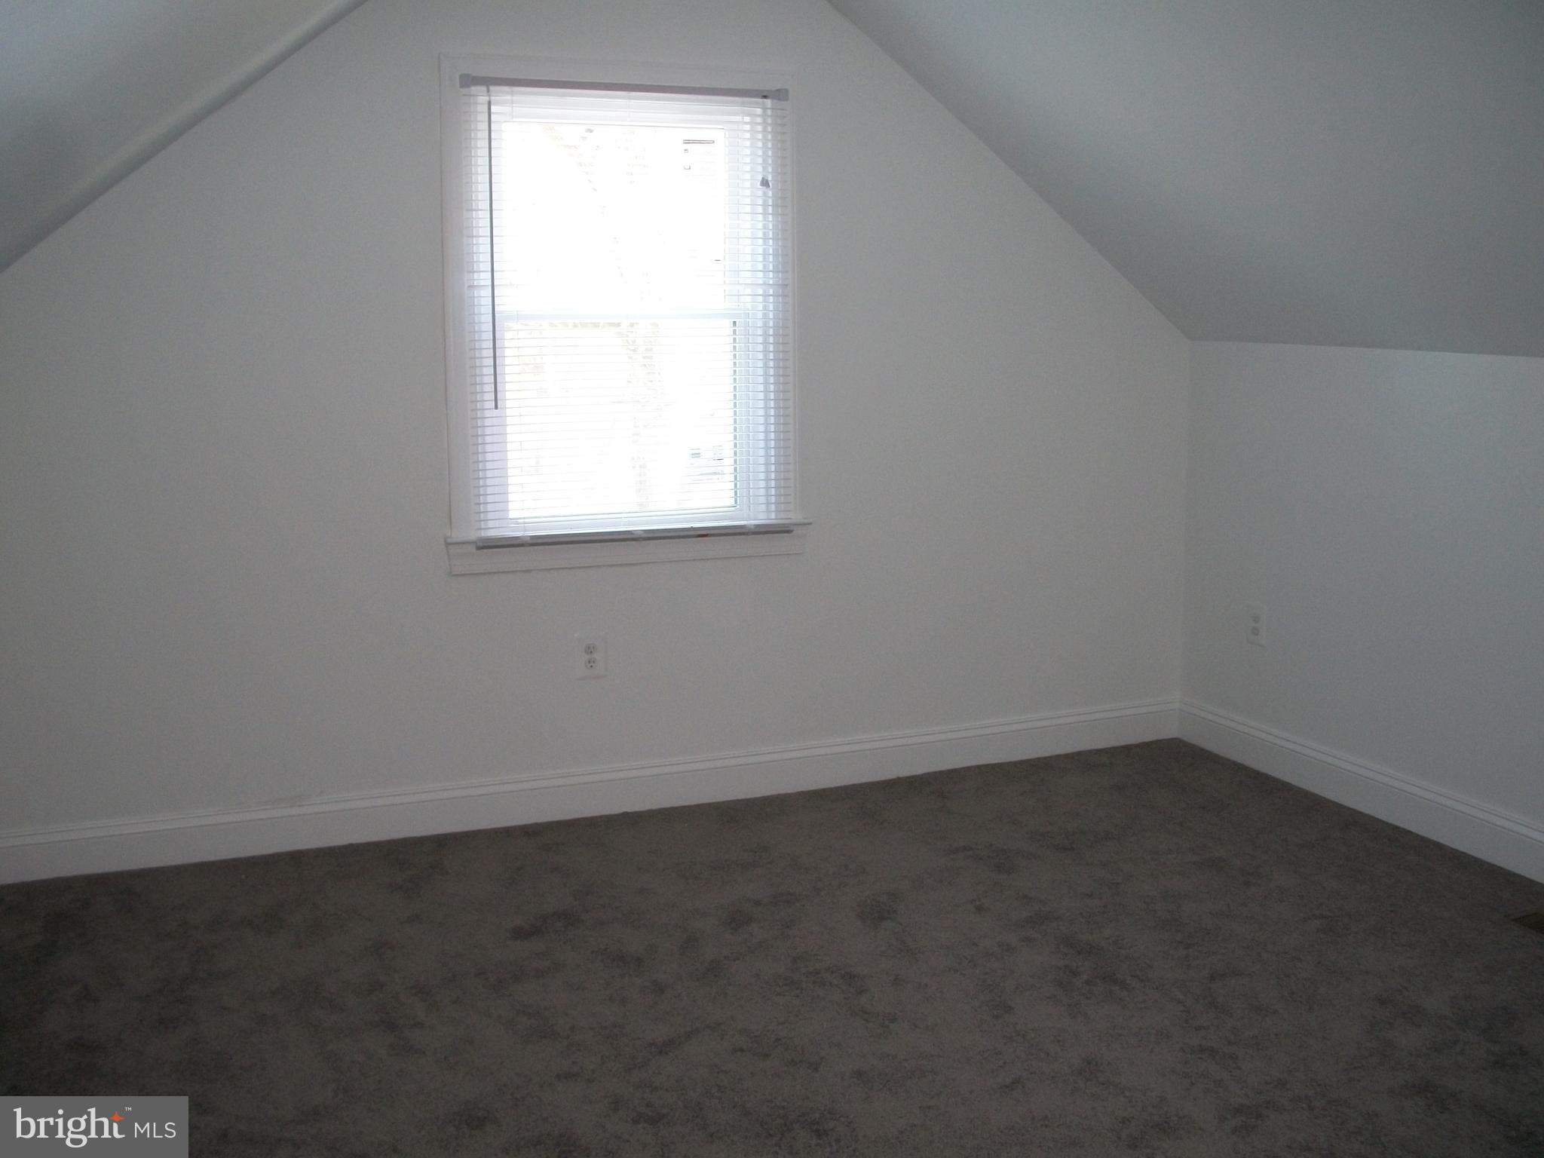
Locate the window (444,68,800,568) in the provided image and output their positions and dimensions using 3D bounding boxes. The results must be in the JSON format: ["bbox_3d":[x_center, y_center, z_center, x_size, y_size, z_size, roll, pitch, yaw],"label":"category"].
[{"bbox_3d":[-0.370,-0.667,4.048,0.955,1.245,0.100,-4,10,-21],"label":"window"}]

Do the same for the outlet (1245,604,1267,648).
[{"bbox_3d":[1.401,0.134,4.512,0.012,0.118,0.077,-4,10,-21],"label":"outlet"}]

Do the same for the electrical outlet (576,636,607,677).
[{"bbox_3d":[-0.479,0.206,4.142,0.078,0.119,0.012,-4,10,-21],"label":"electrical outlet"}]

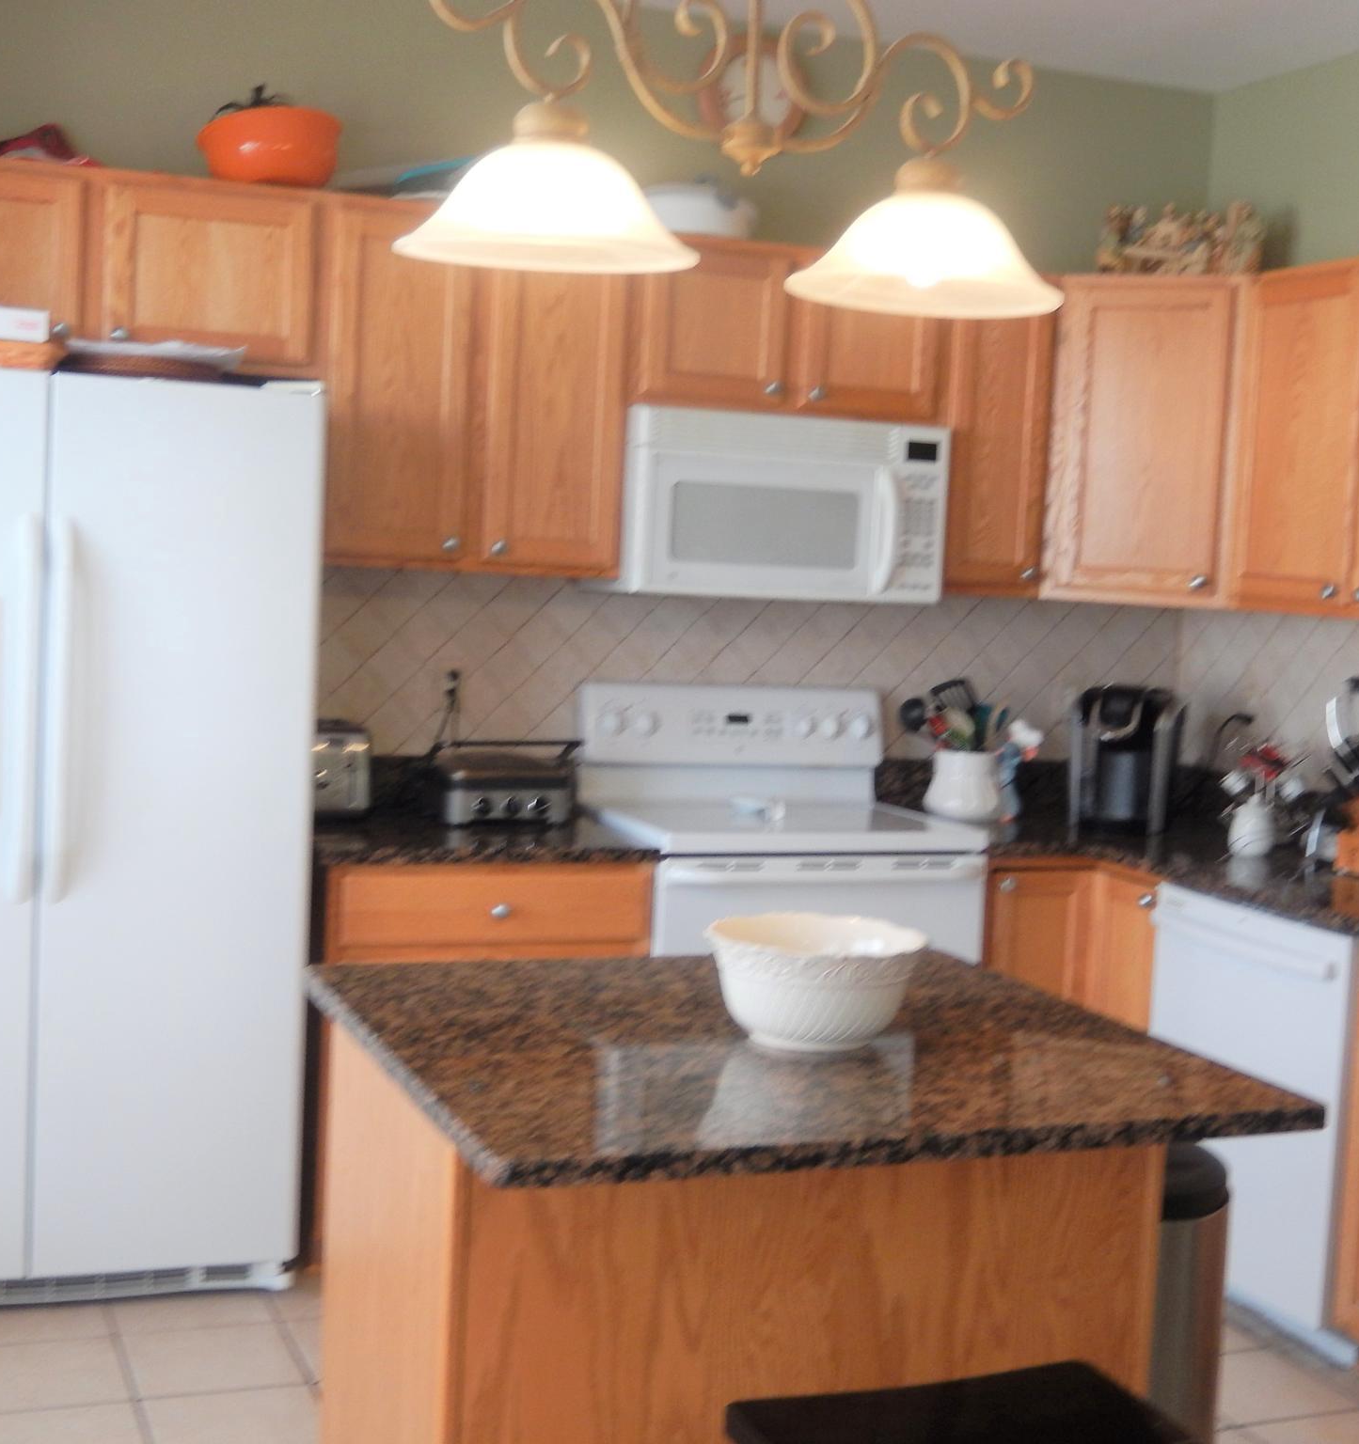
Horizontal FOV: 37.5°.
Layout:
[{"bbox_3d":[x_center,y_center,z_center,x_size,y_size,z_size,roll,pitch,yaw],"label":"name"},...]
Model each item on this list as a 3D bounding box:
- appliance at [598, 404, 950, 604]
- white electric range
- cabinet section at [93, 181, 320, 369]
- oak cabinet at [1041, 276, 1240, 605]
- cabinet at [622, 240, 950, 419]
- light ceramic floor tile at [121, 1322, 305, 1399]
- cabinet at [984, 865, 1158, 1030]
[{"bbox_3d":[0.200,-0.488,4.602,0.765,0.408,0.390,1,5,-22],"label":"appliance"},{"bbox_3d":[0.193,0.542,4.502,0.761,1.204,0.660,1,5,-21],"label":"white electric range"},{"bbox_3d":[-0.987,-0.902,4.115,0.430,0.335,0.317,1,6,-21],"label":"cabinet section"},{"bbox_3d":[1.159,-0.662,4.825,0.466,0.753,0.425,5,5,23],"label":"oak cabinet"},{"bbox_3d":[0.198,-0.873,4.565,0.763,0.371,0.326,1,5,-21],"label":"cabinet"},{"bbox_3d":[-0.848,1.165,3.647,0.304,0.010,0.308,1,5,-21],"label":"light ceramic floor tile"},{"bbox_3d":[1.001,0.713,4.726,0.912,0.831,0.901,1,5,-21],"label":"cabinet"}]

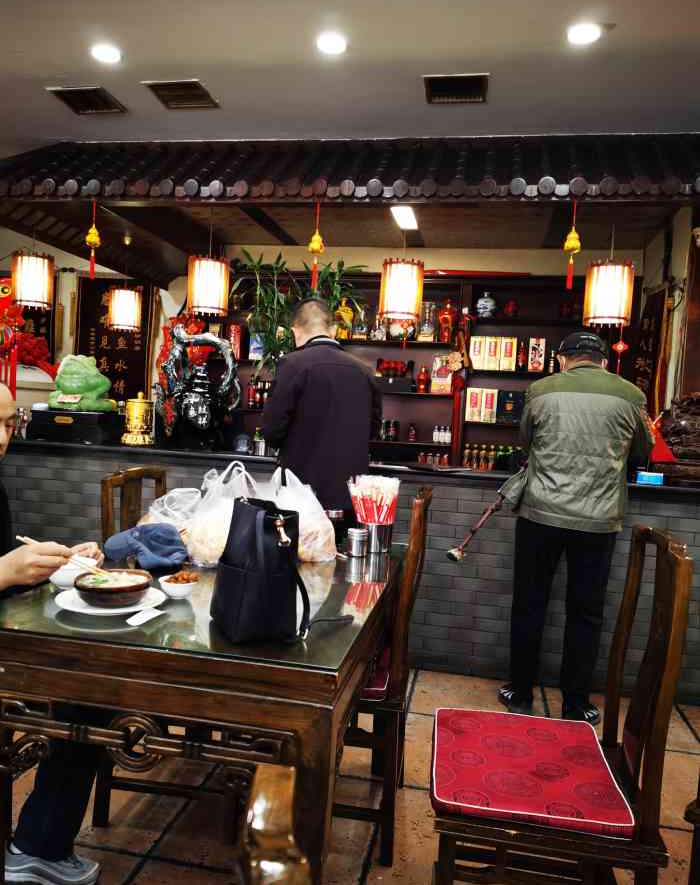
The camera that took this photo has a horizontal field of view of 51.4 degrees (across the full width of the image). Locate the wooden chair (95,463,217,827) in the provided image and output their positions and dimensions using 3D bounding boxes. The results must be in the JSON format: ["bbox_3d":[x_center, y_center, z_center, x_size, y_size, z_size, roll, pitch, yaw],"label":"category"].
[{"bbox_3d":[-0.482,0.624,2.334,0.475,1.055,0.460,4,3,9],"label":"wooden chair"}]

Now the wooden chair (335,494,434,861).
[{"bbox_3d":[-0.018,0.653,2.288,0.480,1.050,0.470,4,3,11],"label":"wooden chair"}]

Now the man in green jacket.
[{"bbox_3d":[1.008,0.351,3.254,0.570,1.680,0.460,4,3,13],"label":"man in green jacket"}]

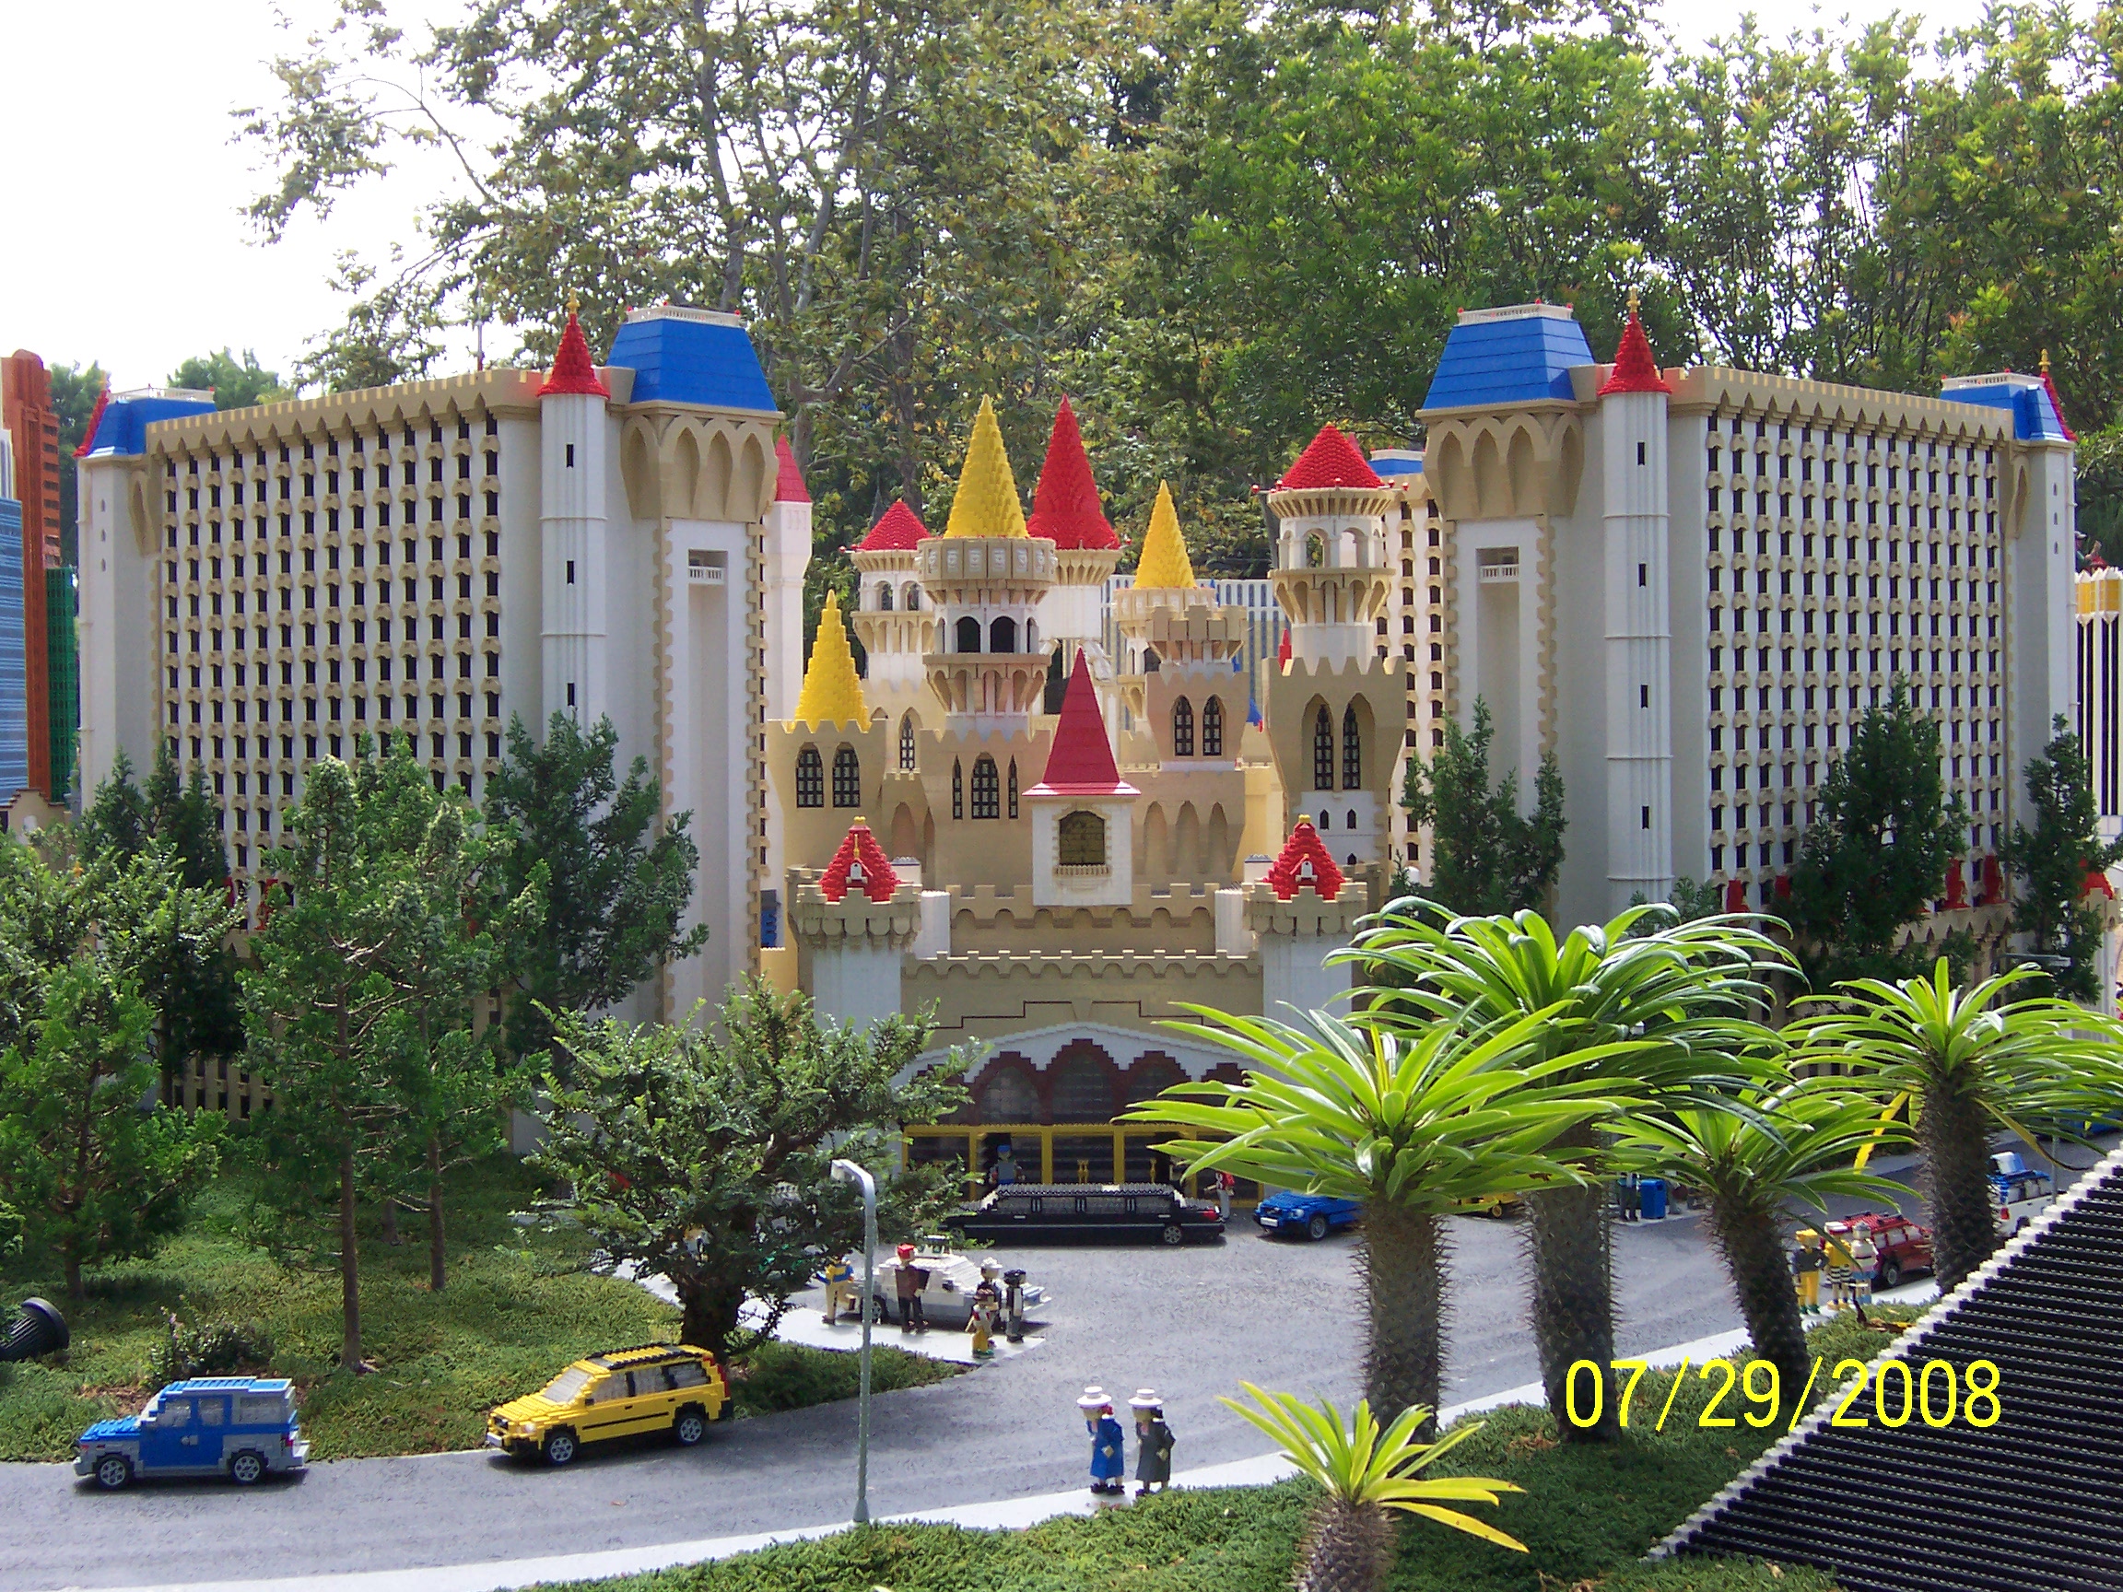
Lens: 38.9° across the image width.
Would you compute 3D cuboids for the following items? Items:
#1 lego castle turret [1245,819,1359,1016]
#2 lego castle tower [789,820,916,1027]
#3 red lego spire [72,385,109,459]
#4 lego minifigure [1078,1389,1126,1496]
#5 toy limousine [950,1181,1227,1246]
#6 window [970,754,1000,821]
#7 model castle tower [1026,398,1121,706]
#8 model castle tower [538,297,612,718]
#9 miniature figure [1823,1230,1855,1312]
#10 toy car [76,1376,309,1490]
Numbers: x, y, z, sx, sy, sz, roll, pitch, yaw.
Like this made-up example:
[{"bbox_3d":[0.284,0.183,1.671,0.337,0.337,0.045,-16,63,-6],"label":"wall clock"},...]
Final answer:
[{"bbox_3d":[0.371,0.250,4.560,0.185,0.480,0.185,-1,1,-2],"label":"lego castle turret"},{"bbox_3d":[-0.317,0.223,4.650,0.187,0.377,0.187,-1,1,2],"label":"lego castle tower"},{"bbox_3d":[-1.952,-0.762,6.120,0.120,0.150,0.120,-1,1,-2],"label":"red lego spire"},{"bbox_3d":[0.039,0.607,2.830,0.036,0.100,0.040,-2,2,-44],"label":"lego minifigure"},{"bbox_3d":[0.030,0.609,4.385,0.412,0.075,0.100,-1,1,1],"label":"toy limousine"},{"bbox_3d":[-0.133,-0.016,5.280,0.050,0.114,0.020,-1,1,-2],"label":"window"},{"bbox_3d":[0.011,-0.438,5.450,0.205,0.566,0.205,-1,1,2],"label":"model castle tower"},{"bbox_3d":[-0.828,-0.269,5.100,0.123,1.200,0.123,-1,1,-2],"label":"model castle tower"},{"bbox_3d":[0.932,0.566,3.600,0.041,0.101,0.032,0,1,24],"label":"miniature figure"},{"bbox_3d":[-0.857,0.628,2.970,0.216,0.100,0.090,-1,1,-10],"label":"toy car"}]

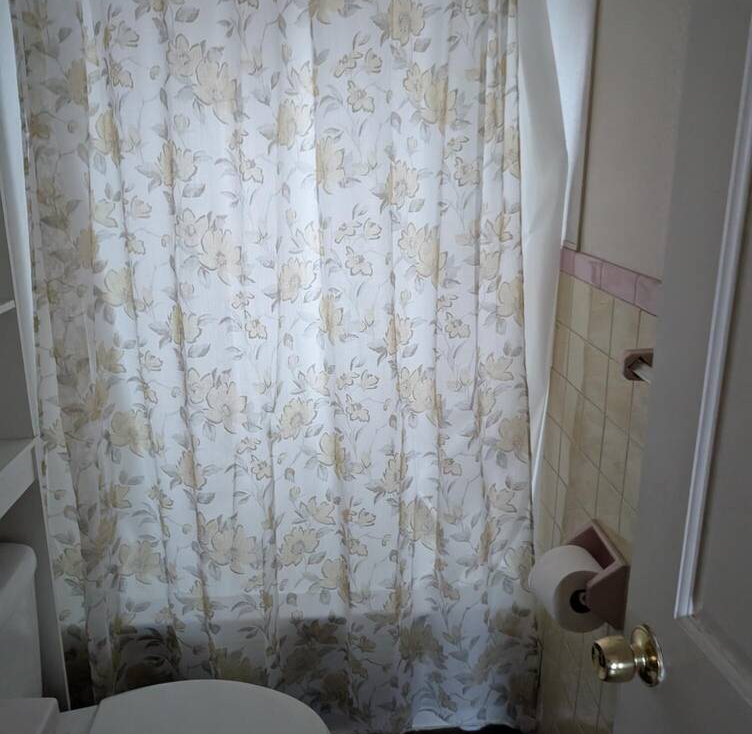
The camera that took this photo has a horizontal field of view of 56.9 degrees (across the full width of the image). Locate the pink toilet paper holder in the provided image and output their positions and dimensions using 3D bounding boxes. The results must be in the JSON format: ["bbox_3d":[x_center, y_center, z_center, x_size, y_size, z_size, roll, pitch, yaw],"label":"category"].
[{"bbox_3d":[0.389,0.379,1.274,0.070,0.126,0.153,-1,16,-3],"label":"pink toilet paper holder"}]

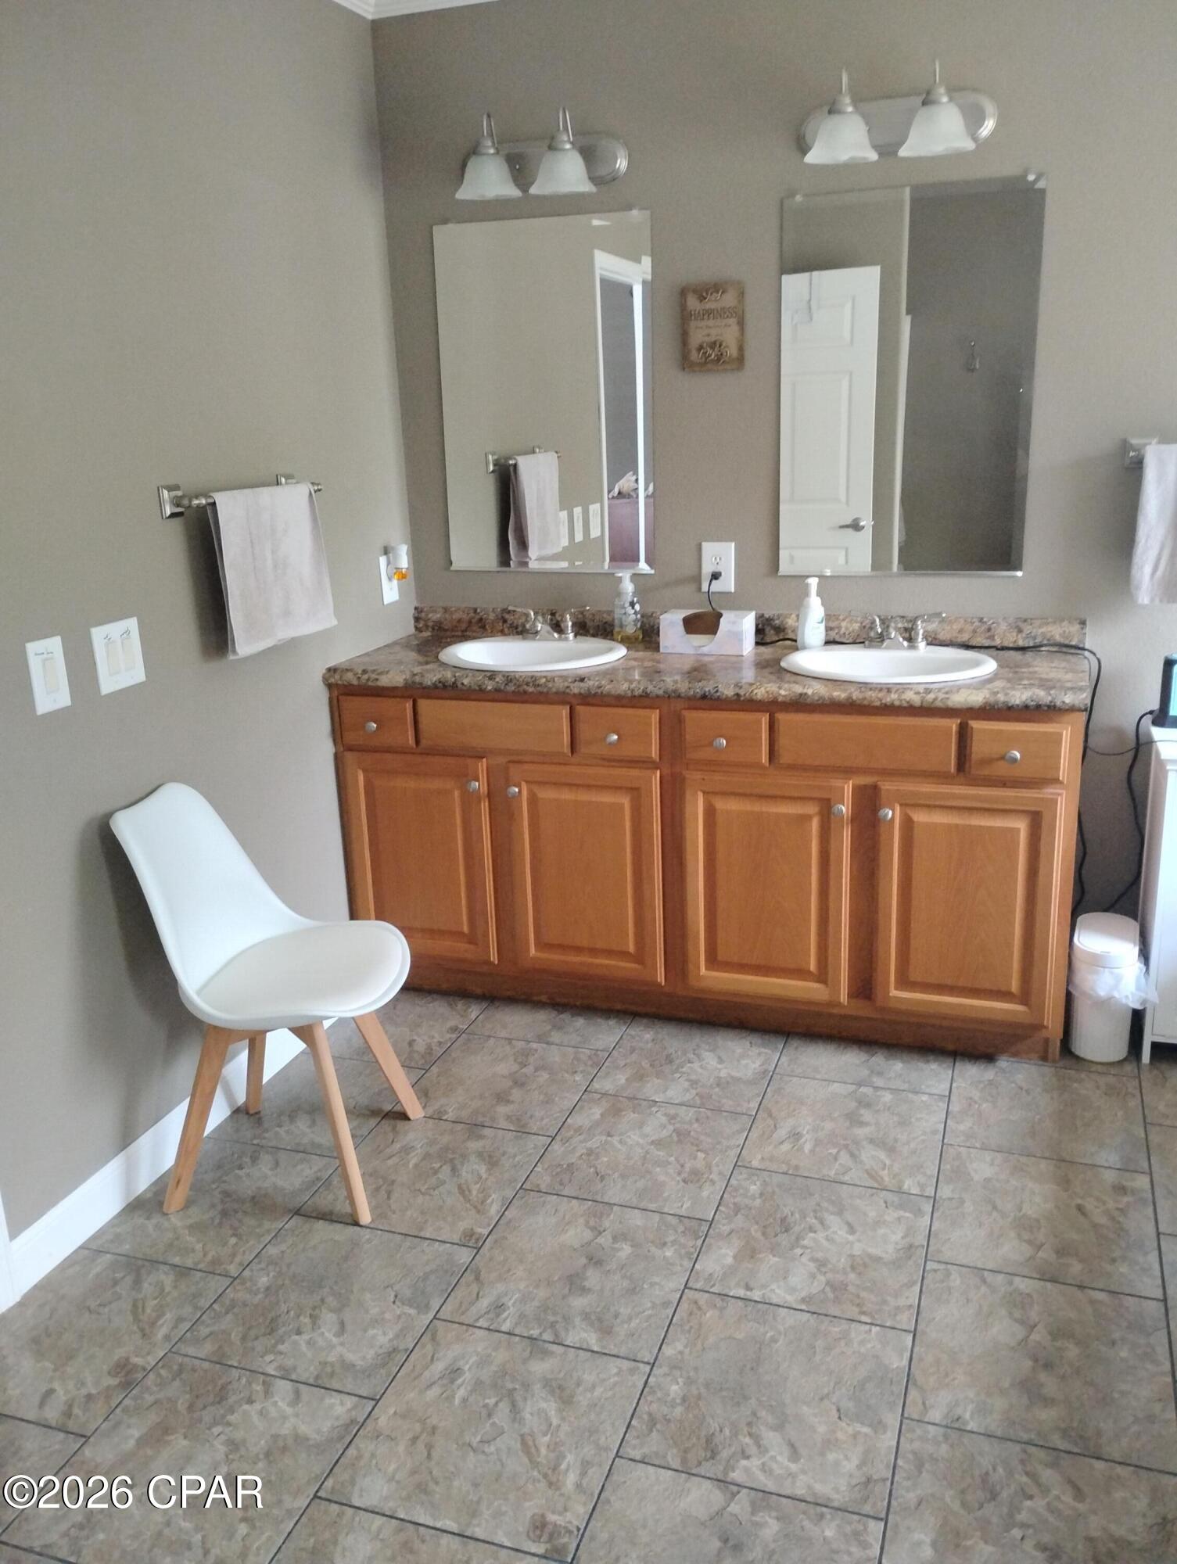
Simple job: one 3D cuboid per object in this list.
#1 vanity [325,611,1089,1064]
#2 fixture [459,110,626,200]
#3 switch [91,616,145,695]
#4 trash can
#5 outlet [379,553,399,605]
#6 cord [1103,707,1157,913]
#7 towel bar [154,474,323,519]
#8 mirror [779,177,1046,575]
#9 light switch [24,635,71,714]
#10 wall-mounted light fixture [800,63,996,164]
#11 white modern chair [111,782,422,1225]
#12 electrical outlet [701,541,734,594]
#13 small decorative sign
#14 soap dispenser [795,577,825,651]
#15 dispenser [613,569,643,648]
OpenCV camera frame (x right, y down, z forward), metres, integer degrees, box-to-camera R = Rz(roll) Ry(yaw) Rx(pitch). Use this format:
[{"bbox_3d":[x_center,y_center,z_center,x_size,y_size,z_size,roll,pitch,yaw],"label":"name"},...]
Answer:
[{"bbox_3d":[0.291,0.100,3.332,1.841,1.012,0.537,3,17,19],"label":"vanity"},{"bbox_3d":[-0.150,-1.562,3.154,0.450,0.225,0.225,3,17,19],"label":"fixture"},{"bbox_3d":[-0.942,-0.253,2.544,0.010,0.133,0.138,3,17,19],"label":"switch"},{"bbox_3d":[1.236,0.490,3.035,0.160,0.287,0.250,3,17,19],"label":"trash can"},{"bbox_3d":[-0.556,-0.569,3.552,0.011,0.131,0.087,3,17,19],"label":"outlet"},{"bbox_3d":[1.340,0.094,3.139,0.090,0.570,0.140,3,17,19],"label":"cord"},{"bbox_3d":[-0.766,-0.650,2.867,0.085,0.070,0.527,3,17,19],"label":"towel bar"},{"bbox_3d":[0.780,-0.971,3.133,0.610,0.915,0.011,3,17,19],"label":"mirror"},{"bbox_3d":[-1.008,-0.199,2.365,0.010,0.133,0.089,3,17,19],"label":"light switch"},{"bbox_3d":[0.693,-1.529,2.890,0.460,0.192,0.200,3,17,19],"label":"wall-mounted light fixture"},{"bbox_3d":[-0.633,0.427,2.652,0.515,0.840,0.475,0,16,8],"label":"white modern chair"},{"bbox_3d":[0.347,-0.573,3.395,0.087,0.133,0.012,3,17,19],"label":"electrical outlet"},{"bbox_3d":[0.319,-1.157,3.222,0.160,0.210,0.018,3,17,19],"label":"small decorative sign"},{"bbox_3d":[0.581,-0.441,3.301,0.074,0.188,0.068,-2,16,1],"label":"soap dispenser"},{"bbox_3d":[0.106,-0.471,3.425,0.076,0.195,0.074,-2,16,1],"label":"dispenser"}]

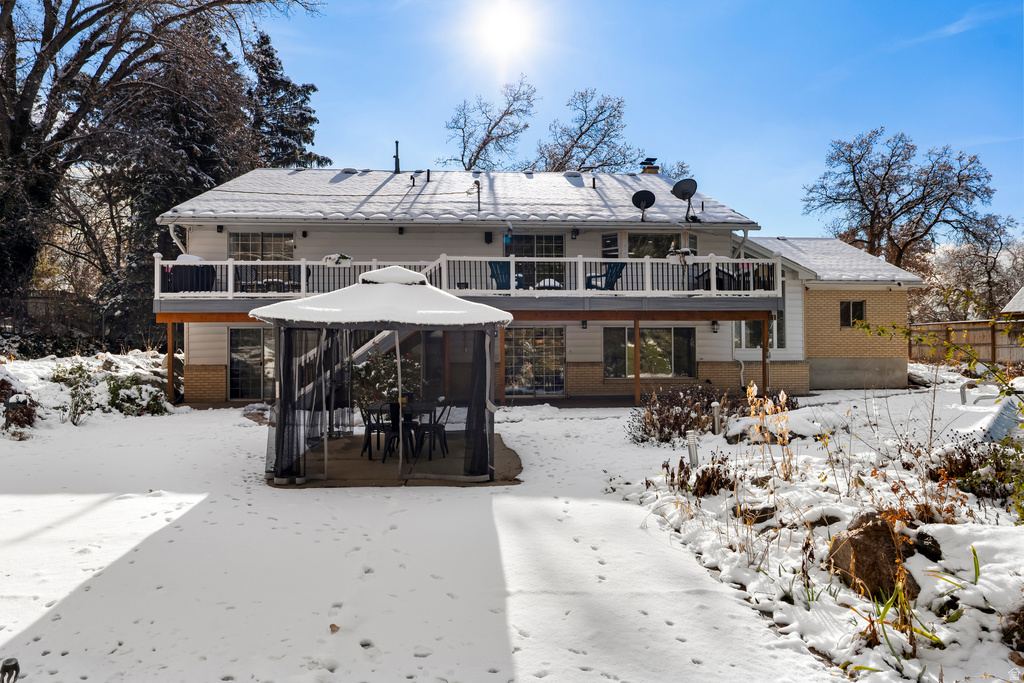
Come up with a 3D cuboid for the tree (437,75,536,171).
[{"bbox_3d":[-1.950,-8.128,42.000,8.000,16.000,8.000,0,-1,0],"label":"tree"}]

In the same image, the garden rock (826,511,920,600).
[{"bbox_3d":[2.200,1.280,4.150,0.520,0.530,0.460,0,-1,17],"label":"garden rock"}]

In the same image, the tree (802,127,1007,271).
[{"bbox_3d":[20.600,-5.707,36.000,11.000,12.000,10.500,0,-1,0],"label":"tree"}]

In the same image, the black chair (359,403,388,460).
[{"bbox_3d":[-2.040,1.262,10.150,0.480,0.850,0.450,0,-1,-4],"label":"black chair"}]

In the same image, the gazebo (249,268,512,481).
[{"bbox_3d":[-1.630,0.327,9.880,3.070,2.780,3.600,0,-1,-4],"label":"gazebo"}]

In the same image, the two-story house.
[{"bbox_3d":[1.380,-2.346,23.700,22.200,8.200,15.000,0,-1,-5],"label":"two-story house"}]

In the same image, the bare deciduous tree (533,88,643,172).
[{"bbox_3d":[4.400,-7.960,42.000,8.500,15.500,8.500,0,-1,0],"label":"bare deciduous tree"}]

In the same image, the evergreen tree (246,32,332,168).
[{"bbox_3d":[-14.400,-8.588,40.000,9.000,19.000,9.000,0,-1,0],"label":"evergreen tree"}]

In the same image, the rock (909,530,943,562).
[{"bbox_3d":[2.700,1.315,4.450,0.220,0.200,0.220,0,-1,17],"label":"rock"}]

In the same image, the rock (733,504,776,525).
[{"bbox_3d":[2.060,1.474,5.850,0.360,0.180,0.290,0,-1,11],"label":"rock"}]

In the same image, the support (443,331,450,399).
[{"bbox_3d":[-1.660,0.560,17.400,0.140,2.150,0.140,0,-1,-5],"label":"support"}]

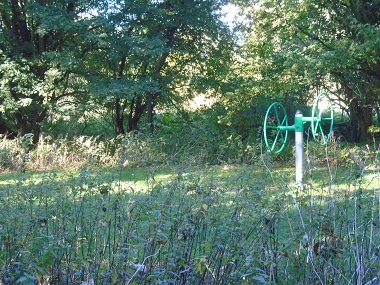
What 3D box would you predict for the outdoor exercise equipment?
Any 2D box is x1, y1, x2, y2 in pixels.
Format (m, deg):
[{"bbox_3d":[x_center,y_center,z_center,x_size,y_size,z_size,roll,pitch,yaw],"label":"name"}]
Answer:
[{"bbox_3d":[1.776,-0.028,10.301,0.870,1.560,0.860,2,4,35],"label":"outdoor exercise equipment"}]

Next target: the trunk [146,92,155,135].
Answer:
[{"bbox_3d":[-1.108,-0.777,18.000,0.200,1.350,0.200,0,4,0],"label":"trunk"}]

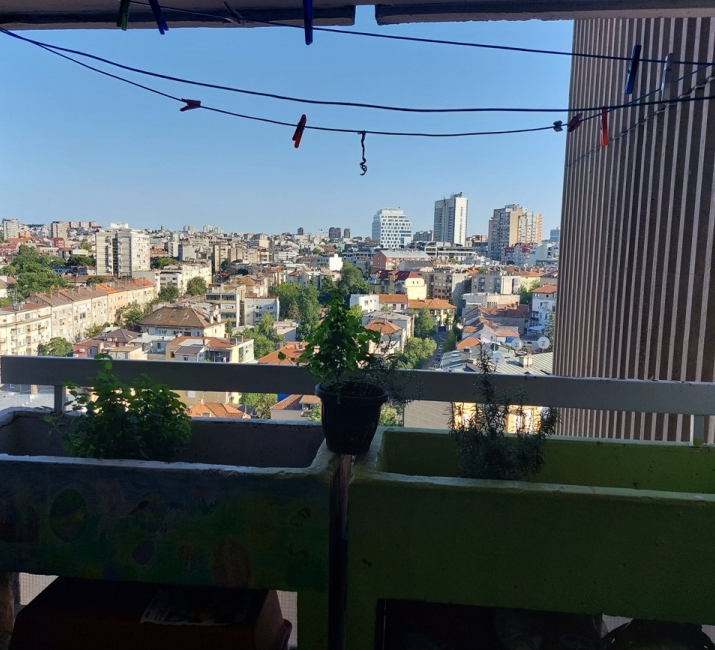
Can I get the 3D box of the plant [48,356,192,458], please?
[{"bbox_3d":[-0.618,0.245,1.594,0.340,0.310,0.280,2,7,6],"label":"plant"}]

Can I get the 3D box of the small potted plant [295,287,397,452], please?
[{"bbox_3d":[-0.023,0.122,1.537,0.240,0.400,0.215,2,7,6],"label":"small potted plant"}]

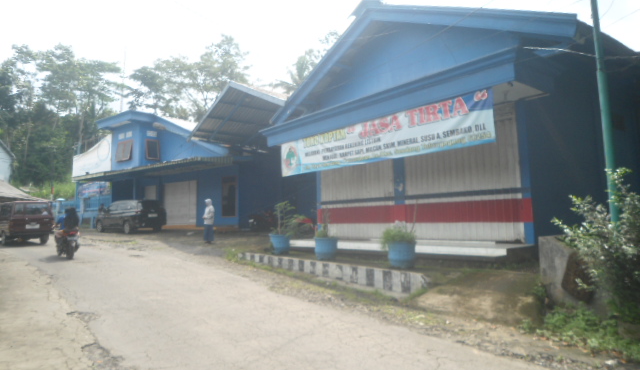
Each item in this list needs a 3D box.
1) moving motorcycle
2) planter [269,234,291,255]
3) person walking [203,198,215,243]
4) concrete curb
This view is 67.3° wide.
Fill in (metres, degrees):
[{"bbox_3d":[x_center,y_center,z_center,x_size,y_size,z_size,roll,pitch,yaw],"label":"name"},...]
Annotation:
[{"bbox_3d":[-7.658,1.686,14.537,0.700,1.050,1.880,1,-5,-37],"label":"moving motorcycle"},{"bbox_3d":[-0.941,1.364,11.111,0.460,0.440,0.460,-2,-4,0],"label":"planter"},{"bbox_3d":[-3.840,1.260,16.600,0.340,1.570,0.460,-1,-4,-15],"label":"person walking"},{"bbox_3d":[-0.140,1.581,9.148,0.180,0.290,5.990,1,-5,-33],"label":"concrete curb"}]

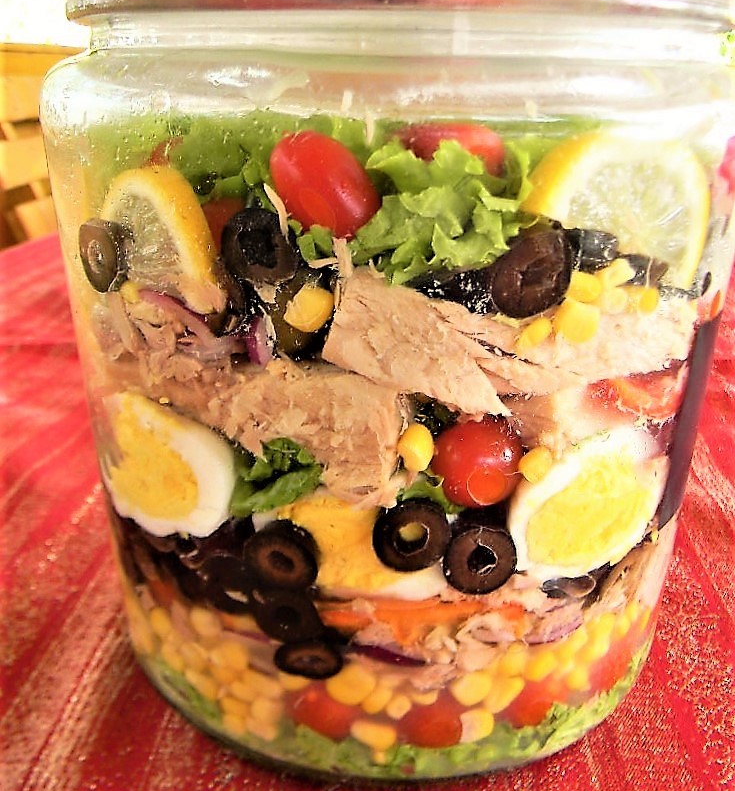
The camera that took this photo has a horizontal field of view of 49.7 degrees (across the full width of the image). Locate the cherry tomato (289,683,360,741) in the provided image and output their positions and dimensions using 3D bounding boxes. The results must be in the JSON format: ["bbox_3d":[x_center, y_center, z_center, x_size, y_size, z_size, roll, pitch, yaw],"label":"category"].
[{"bbox_3d":[-0.013,0.092,0.233,0.023,0.020,0.022,0,20,0],"label":"cherry tomato"}]

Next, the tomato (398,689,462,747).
[{"bbox_3d":[0.018,0.093,0.231,0.022,0.020,0.021,-3,20,-6],"label":"tomato"}]

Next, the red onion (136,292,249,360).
[{"bbox_3d":[-0.044,-0.018,0.200,0.028,0.018,0.012,12,23,31],"label":"red onion"}]

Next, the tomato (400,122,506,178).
[{"bbox_3d":[0.020,-0.057,0.187,0.027,0.020,0.021,0,20,0],"label":"tomato"}]

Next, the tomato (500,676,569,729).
[{"bbox_3d":[0.051,0.093,0.241,0.022,0.020,0.021,0,20,0],"label":"tomato"}]

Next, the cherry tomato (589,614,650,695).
[{"bbox_3d":[0.081,0.083,0.257,0.022,0.023,0.021,16,26,39],"label":"cherry tomato"}]

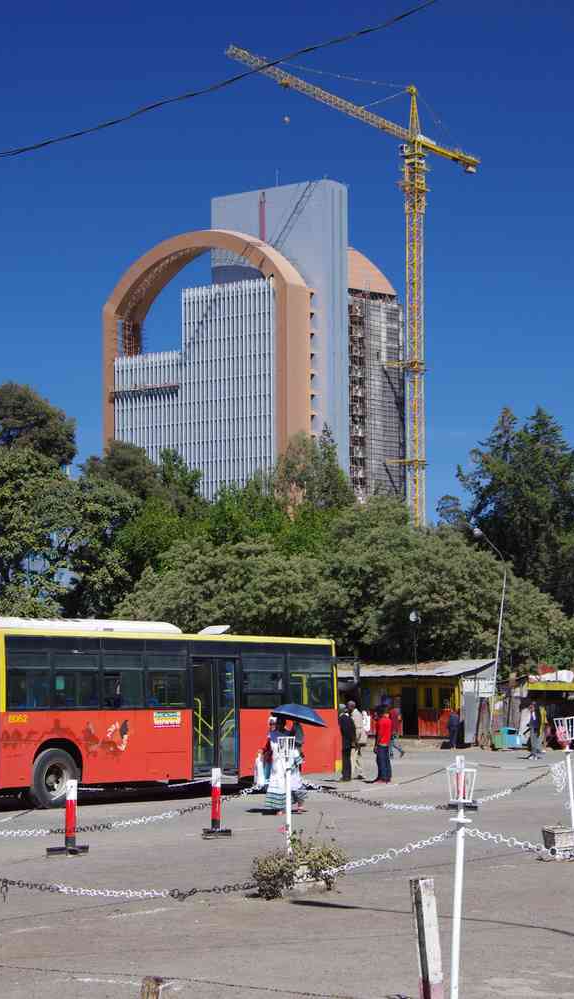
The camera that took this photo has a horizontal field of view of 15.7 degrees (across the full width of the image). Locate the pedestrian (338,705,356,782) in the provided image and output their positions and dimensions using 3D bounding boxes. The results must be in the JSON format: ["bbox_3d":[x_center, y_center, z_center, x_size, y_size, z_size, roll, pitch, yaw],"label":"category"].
[{"bbox_3d":[1.321,5.411,46.200,0.380,1.720,0.500,1,-6,-17],"label":"pedestrian"}]

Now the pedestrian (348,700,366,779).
[{"bbox_3d":[1.592,5.432,47.000,0.380,1.762,0.500,-3,-6,26],"label":"pedestrian"}]

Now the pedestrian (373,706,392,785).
[{"bbox_3d":[2.102,5.375,45.800,0.380,1.728,0.500,0,-6,-6],"label":"pedestrian"}]

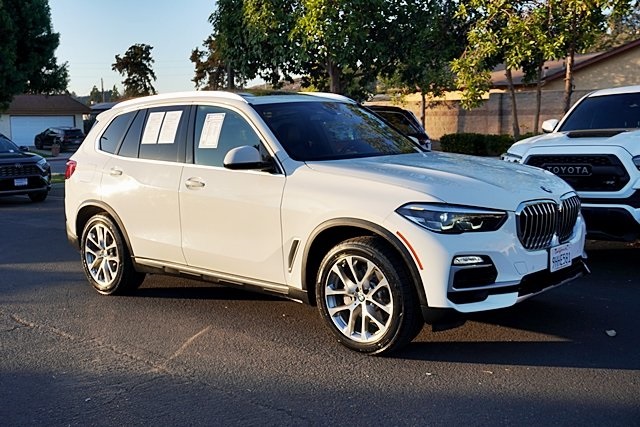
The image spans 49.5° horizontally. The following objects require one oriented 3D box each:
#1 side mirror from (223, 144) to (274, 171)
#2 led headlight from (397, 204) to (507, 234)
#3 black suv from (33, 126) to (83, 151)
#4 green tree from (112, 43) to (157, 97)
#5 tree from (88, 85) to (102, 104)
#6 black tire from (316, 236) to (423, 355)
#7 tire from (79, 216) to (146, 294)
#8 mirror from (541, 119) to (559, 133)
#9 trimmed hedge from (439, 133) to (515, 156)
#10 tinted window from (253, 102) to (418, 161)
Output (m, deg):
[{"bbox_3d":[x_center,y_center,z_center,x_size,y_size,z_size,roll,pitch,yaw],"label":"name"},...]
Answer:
[{"bbox_3d":[-0.520,-0.390,4.839,0.190,0.180,0.270,4,9,42],"label":"side mirror"},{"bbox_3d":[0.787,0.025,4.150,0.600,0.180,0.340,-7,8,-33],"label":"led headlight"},{"bbox_3d":[-16.921,-4.834,45.300,1.830,1.520,4.600,-8,9,-42],"label":"black suv"},{"bbox_3d":[-15.965,-10.037,60.000,3.800,9.200,3.800,-4,7,-17],"label":"green tree"},{"bbox_3d":[-35.614,-15.705,110.000,2.200,9.800,2.200,-4,7,-17],"label":"tree"},{"bbox_3d":[0.320,0.509,4.411,0.750,0.750,0.280,4,9,42],"label":"black tire"},{"bbox_3d":[-1.892,0.359,6.395,0.750,0.750,0.280,4,9,42],"label":"tire"},{"bbox_3d":[3.032,-1.147,9.100,0.250,0.190,0.160,5,9,42],"label":"mirror"},{"bbox_3d":[4.831,-1.860,20.000,2.900,0.950,0.900,3,8,35],"label":"trimmed hedge"},{"bbox_3d":[0.195,-0.647,5.476,1.500,0.150,0.860,-10,47,-47],"label":"tinted window"}]

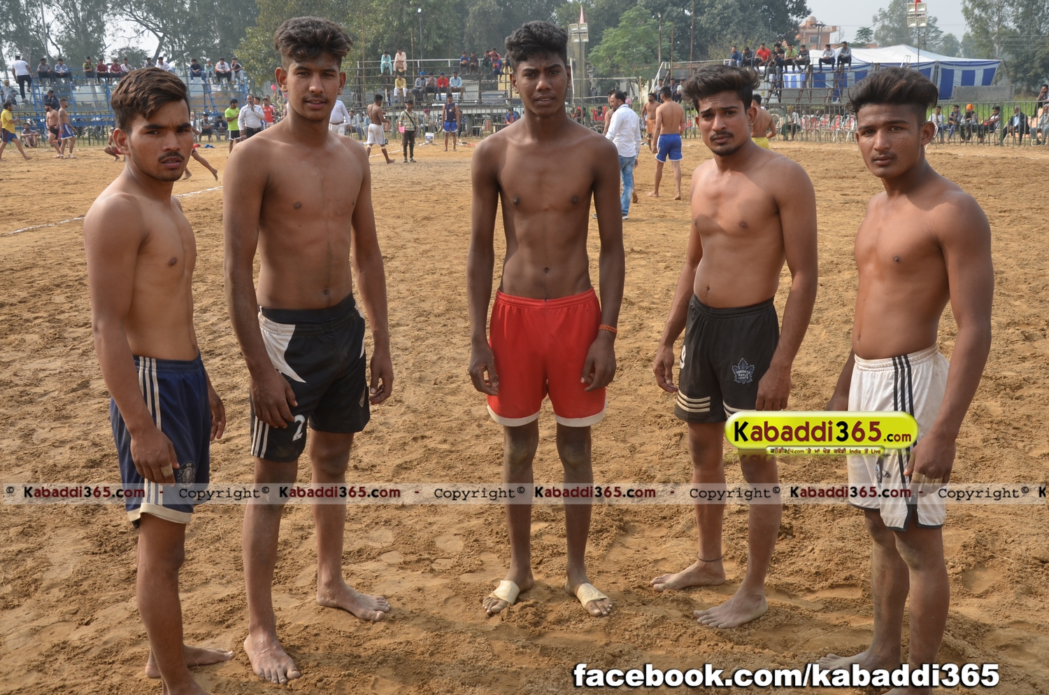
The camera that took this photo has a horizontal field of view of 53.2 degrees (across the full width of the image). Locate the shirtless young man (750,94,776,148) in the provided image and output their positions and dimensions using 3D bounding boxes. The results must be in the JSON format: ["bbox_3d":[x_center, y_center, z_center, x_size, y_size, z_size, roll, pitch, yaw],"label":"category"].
[{"bbox_3d":[4.180,-3.649,18.602,0.650,1.640,0.500,-5,14,-20],"label":"shirtless young man"}]

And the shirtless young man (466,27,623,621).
[{"bbox_3d":[0.072,-0.062,3.212,0.490,1.785,0.320,-1,13,1],"label":"shirtless young man"}]

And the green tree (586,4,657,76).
[{"bbox_3d":[6.045,-16.148,60.628,5.000,6.978,4.800,0,13,0],"label":"green tree"}]

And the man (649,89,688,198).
[{"bbox_3d":[2.273,-3.245,16.646,0.580,1.750,0.420,-4,14,-17],"label":"man"}]

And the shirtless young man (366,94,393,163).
[{"bbox_3d":[-3.676,-5.479,26.394,0.600,1.740,0.720,10,16,37],"label":"shirtless young man"}]

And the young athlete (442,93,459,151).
[{"bbox_3d":[-2.308,-7.034,32.779,0.550,1.750,0.340,0,13,3],"label":"young athlete"}]

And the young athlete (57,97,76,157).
[{"bbox_3d":[-13.702,-6.539,31.319,0.580,1.740,0.470,-1,13,-2],"label":"young athlete"}]

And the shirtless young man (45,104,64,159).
[{"bbox_3d":[-14.009,-6.447,31.203,0.500,1.630,0.550,-13,18,-42],"label":"shirtless young man"}]

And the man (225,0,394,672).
[{"bbox_3d":[-0.613,0.000,3.005,0.510,1.780,0.390,-13,18,-41],"label":"man"}]

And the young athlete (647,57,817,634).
[{"bbox_3d":[0.623,-0.001,3.187,0.360,1.660,0.490,-10,16,-35],"label":"young athlete"}]

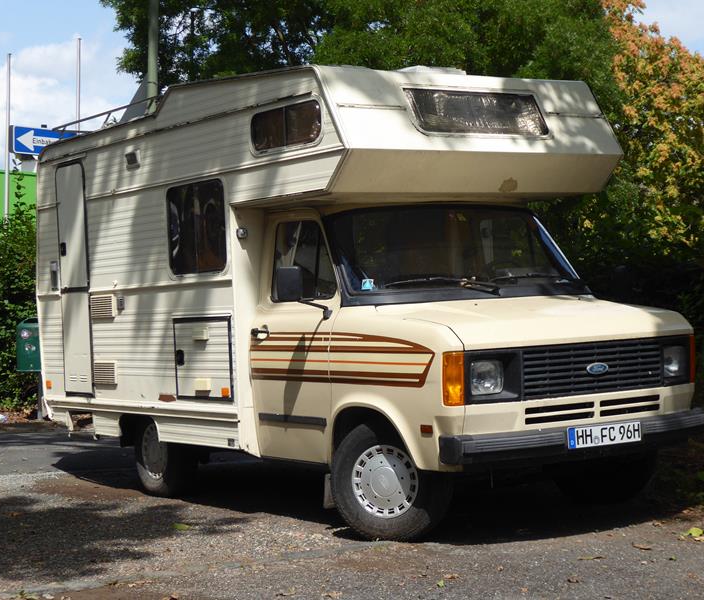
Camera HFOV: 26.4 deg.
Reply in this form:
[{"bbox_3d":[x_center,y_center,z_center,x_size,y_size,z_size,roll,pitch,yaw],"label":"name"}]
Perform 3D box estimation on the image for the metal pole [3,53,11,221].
[{"bbox_3d":[-7.579,-2.016,33.000,0.090,6.800,0.090,1,0,0],"label":"metal pole"}]

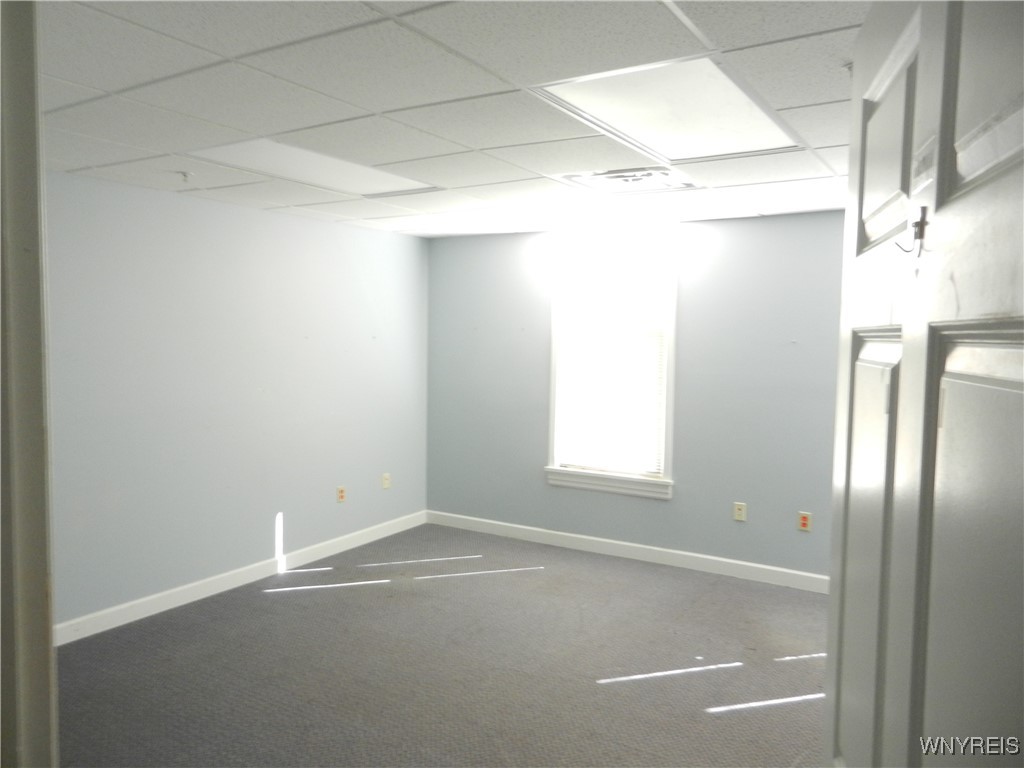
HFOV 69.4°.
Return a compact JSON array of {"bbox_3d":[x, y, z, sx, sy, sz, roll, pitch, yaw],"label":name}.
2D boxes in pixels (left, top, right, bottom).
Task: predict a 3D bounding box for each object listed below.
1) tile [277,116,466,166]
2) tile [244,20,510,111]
[{"bbox_3d":[-0.572,-0.994,3.039,0.605,0.022,0.605,3,5,32],"label":"tile"},{"bbox_3d":[-0.389,-0.937,2.235,0.600,0.020,0.600,4,5,32],"label":"tile"}]

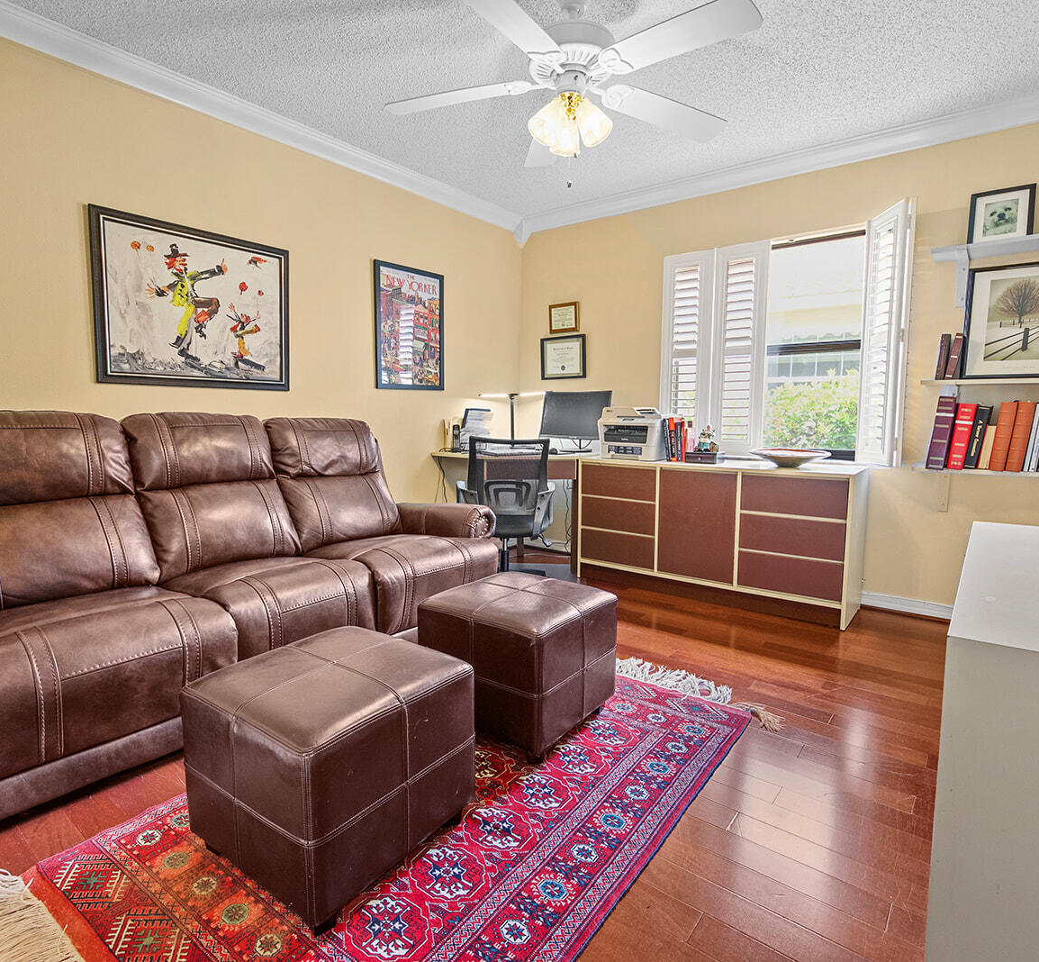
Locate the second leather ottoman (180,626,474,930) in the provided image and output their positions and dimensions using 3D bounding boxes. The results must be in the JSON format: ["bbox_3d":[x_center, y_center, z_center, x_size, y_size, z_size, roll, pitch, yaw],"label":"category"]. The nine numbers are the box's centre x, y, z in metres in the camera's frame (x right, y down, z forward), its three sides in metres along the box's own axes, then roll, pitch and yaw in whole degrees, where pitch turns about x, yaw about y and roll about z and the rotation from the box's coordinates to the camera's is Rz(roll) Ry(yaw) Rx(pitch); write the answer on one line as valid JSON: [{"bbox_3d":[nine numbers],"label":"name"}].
[{"bbox_3d":[-0.447,0.644,1.450,0.470,0.425,0.470,5,7,35],"label":"second leather ottoman"}]

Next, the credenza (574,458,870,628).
[{"bbox_3d":[1.127,0.281,3.541,1.530,0.765,0.455,5,8,38],"label":"credenza"}]

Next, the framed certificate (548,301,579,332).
[{"bbox_3d":[0.324,-1.167,4.317,0.237,0.200,0.027,5,8,38],"label":"framed certificate"}]

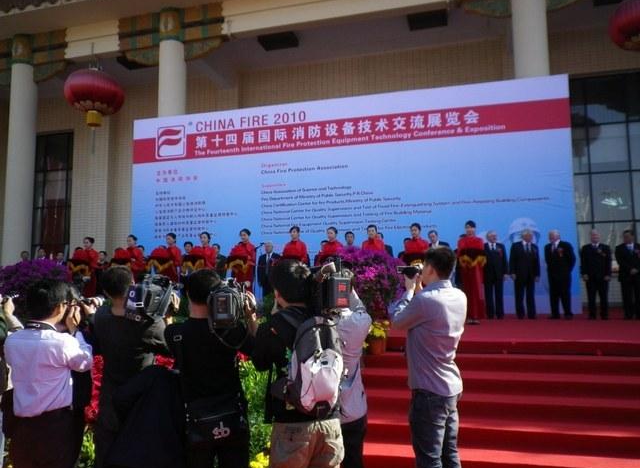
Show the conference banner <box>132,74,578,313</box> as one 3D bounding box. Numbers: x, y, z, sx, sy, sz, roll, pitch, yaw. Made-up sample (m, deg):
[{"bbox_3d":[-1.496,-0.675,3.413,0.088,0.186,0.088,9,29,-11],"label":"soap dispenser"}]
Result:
[{"bbox_3d":[0.235,-0.709,12.630,10.950,5.250,0.150,-2,-6,15],"label":"conference banner"}]

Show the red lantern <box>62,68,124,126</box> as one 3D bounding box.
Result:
[{"bbox_3d":[-6.775,-4.077,15.486,1.660,1.650,1.660,-2,-6,15],"label":"red lantern"}]

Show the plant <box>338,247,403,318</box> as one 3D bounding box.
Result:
[{"bbox_3d":[0.683,0.737,7.000,0.950,1.100,0.920,-2,-6,15],"label":"plant"}]

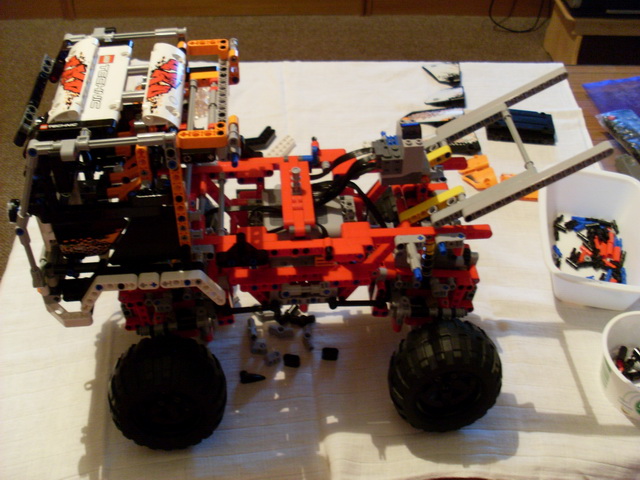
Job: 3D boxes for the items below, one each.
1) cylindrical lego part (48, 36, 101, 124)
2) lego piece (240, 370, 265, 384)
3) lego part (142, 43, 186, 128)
[{"bbox_3d":[-0.171,-0.113,0.490,0.024,0.016,0.091,-3,42,-5],"label":"cylindrical lego part"},{"bbox_3d":[-0.062,0.127,0.647,0.023,0.009,0.009,2,42,1],"label":"lego piece"},{"bbox_3d":[-0.108,-0.109,0.493,0.025,0.016,0.091,-3,42,-5],"label":"lego part"}]

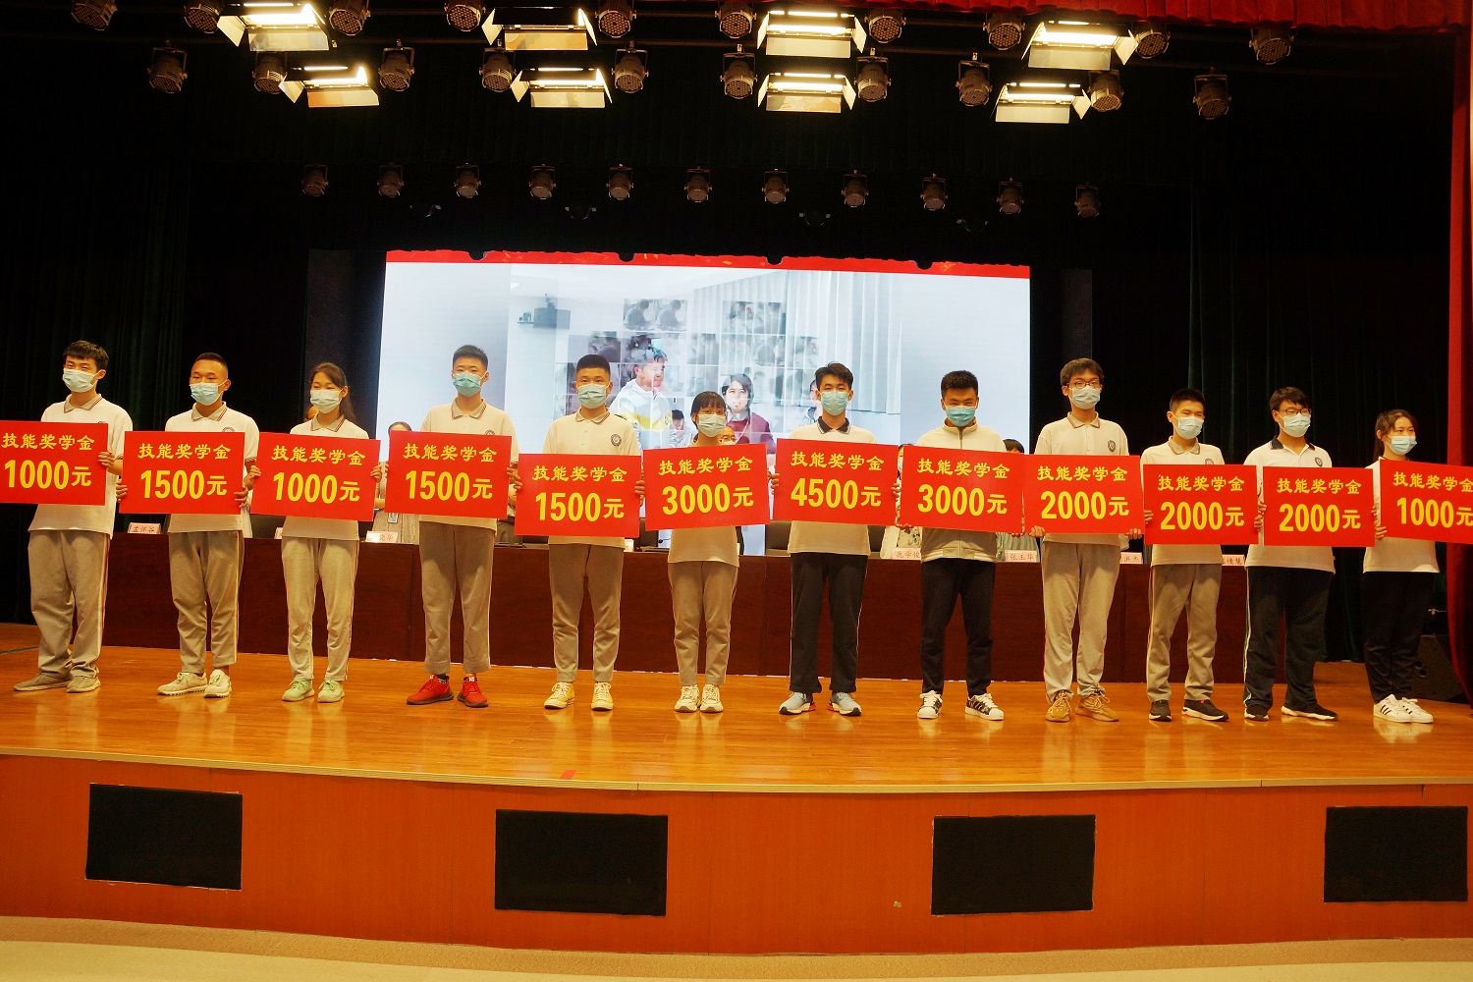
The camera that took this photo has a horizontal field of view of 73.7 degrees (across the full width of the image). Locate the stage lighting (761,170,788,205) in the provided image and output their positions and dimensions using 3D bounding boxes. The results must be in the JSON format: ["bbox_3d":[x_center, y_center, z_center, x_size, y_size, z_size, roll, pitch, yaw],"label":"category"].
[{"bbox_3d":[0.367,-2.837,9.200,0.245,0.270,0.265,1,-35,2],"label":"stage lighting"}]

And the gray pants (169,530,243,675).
[{"bbox_3d":[-2.730,0.529,5.051,0.390,0.840,0.270,2,-1,8],"label":"gray pants"}]

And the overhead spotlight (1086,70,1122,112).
[{"bbox_3d":[2.675,-2.937,7.168,0.270,0.300,0.240,2,-1,0],"label":"overhead spotlight"}]

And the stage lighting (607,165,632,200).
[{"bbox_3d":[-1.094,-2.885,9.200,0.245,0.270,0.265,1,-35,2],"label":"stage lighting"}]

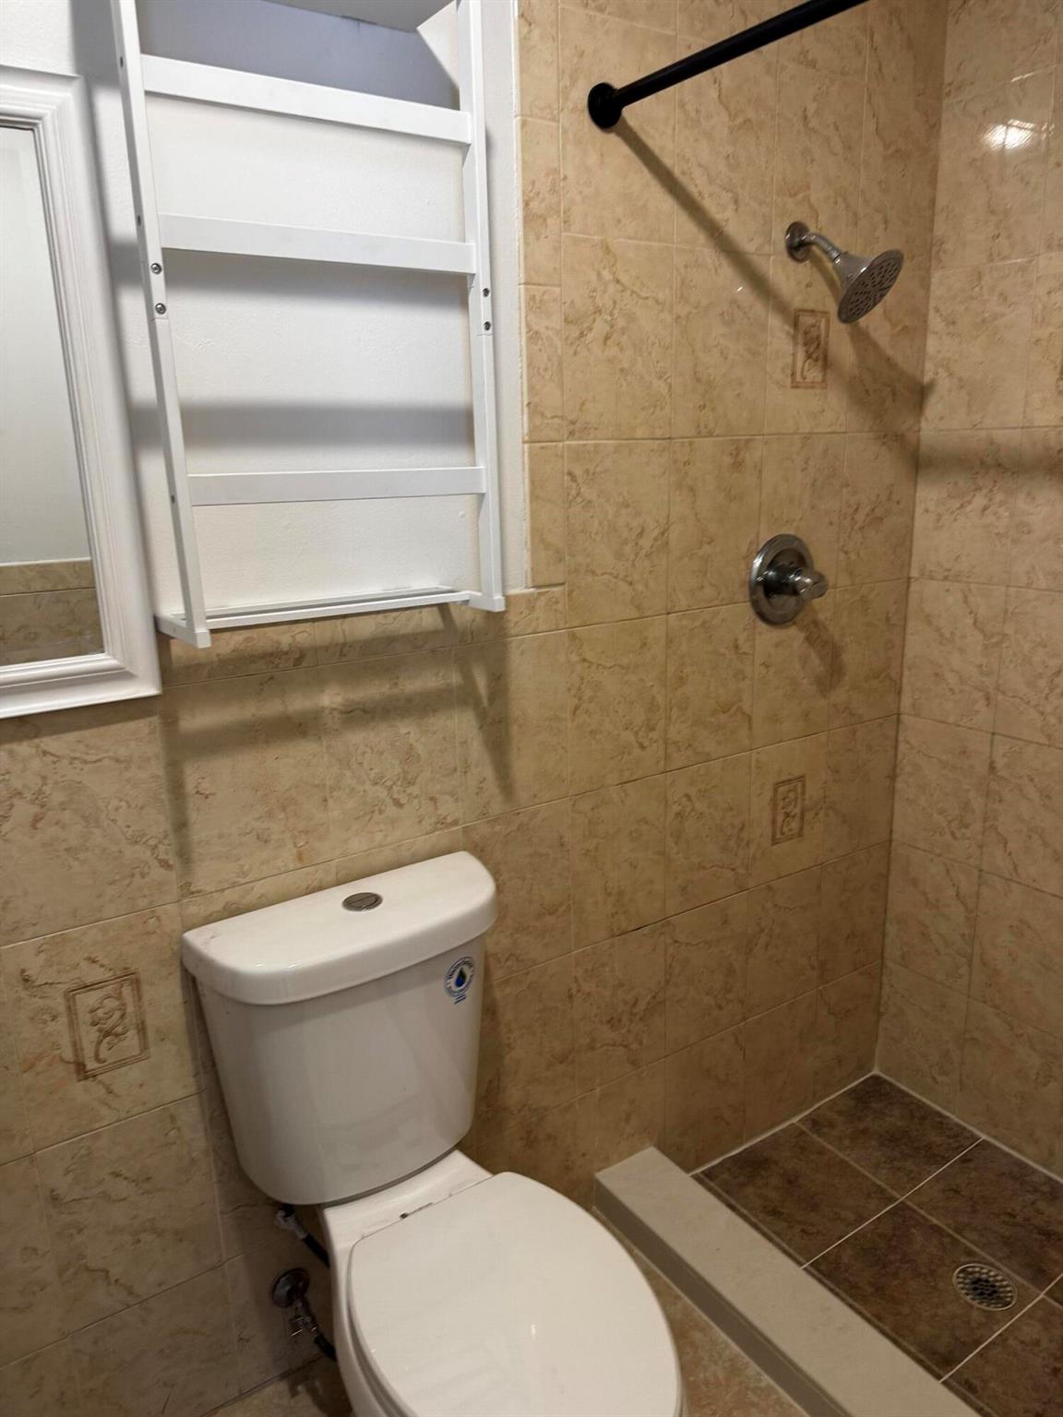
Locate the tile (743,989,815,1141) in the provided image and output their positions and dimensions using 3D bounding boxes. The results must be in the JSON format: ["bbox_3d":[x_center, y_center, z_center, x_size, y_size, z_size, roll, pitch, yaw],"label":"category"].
[{"bbox_3d":[0.556,0.807,2.222,0.223,0.314,0.010,-11,17,-32],"label":"tile"}]

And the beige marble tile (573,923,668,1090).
[{"bbox_3d":[0.175,0.589,1.930,0.224,0.304,0.010,-11,18,-32],"label":"beige marble tile"}]

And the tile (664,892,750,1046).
[{"bbox_3d":[0.365,0.552,2.050,0.224,0.304,0.010,-11,18,-32],"label":"tile"}]

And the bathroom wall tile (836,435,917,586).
[{"bbox_3d":[0.718,-0.413,2.038,0.232,0.306,0.010,-11,17,-32],"label":"bathroom wall tile"}]

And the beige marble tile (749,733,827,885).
[{"bbox_3d":[0.549,0.218,2.107,0.227,0.307,0.012,-11,17,-32],"label":"beige marble tile"}]

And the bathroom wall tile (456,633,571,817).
[{"bbox_3d":[-0.031,0.031,1.651,0.224,0.304,0.010,-11,18,-32],"label":"bathroom wall tile"}]

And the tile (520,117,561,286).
[{"bbox_3d":[0.011,-0.753,1.471,0.064,0.224,0.010,-11,17,-32],"label":"tile"}]

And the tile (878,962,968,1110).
[{"bbox_3d":[0.918,0.777,2.321,0.010,0.308,0.226,-11,17,-32],"label":"tile"}]

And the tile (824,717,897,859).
[{"bbox_3d":[0.732,0.178,2.192,0.233,0.305,0.010,-11,17,-32],"label":"tile"}]

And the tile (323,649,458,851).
[{"bbox_3d":[-0.212,0.068,1.515,0.224,0.301,0.010,-11,17,-32],"label":"tile"}]

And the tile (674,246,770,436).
[{"bbox_3d":[0.333,-0.639,1.734,0.224,0.304,0.010,-11,18,-32],"label":"tile"}]

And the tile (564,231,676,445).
[{"bbox_3d":[0.143,-0.607,1.629,0.227,0.307,0.012,-11,17,-32],"label":"tile"}]

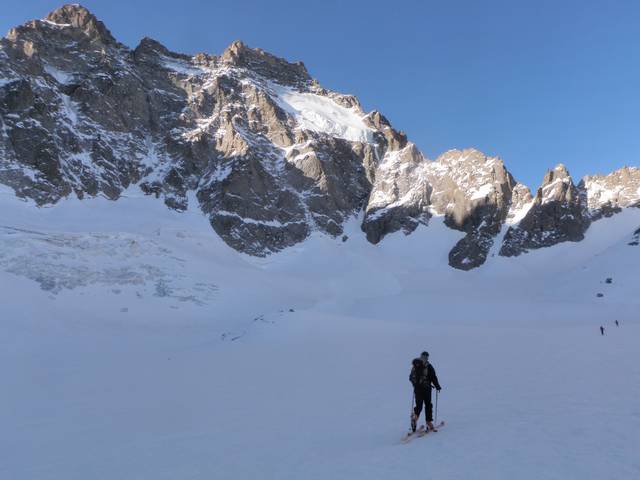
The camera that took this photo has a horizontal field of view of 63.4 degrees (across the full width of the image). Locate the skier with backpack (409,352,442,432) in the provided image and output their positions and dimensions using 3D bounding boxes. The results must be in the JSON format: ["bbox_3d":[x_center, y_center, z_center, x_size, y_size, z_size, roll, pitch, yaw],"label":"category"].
[{"bbox_3d":[2.435,3.500,11.950,0.720,1.780,0.620,-7,-13,33],"label":"skier with backpack"}]

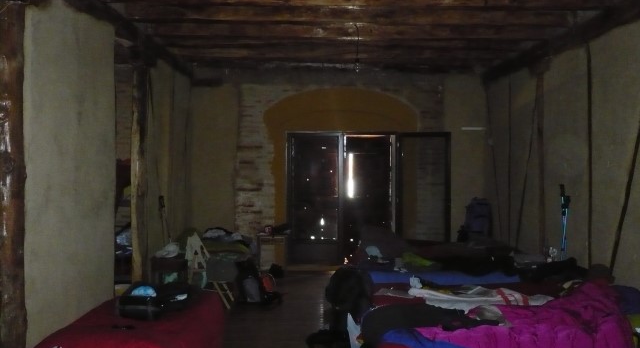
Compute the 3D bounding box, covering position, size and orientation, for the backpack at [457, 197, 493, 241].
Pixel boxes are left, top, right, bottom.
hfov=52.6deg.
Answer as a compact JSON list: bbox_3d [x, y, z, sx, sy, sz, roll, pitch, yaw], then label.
[{"bbox_3d":[2.053,0.605,8.600,0.440,0.620,0.320,0,2,1],"label":"backpack"}]

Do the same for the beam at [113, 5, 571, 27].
[{"bbox_3d":[0.262,-1.456,5.950,4.150,0.170,0.170,0,2,1],"label":"beam"}]

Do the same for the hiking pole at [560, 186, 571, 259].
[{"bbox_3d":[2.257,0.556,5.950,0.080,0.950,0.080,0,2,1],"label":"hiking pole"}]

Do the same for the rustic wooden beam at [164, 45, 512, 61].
[{"bbox_3d":[0.219,-1.514,8.100,4.200,0.170,0.170,0,2,1],"label":"rustic wooden beam"}]

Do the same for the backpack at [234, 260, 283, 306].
[{"bbox_3d":[-0.676,1.174,7.000,0.480,0.530,0.350,0,2,-14],"label":"backpack"}]

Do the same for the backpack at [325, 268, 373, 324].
[{"bbox_3d":[0.238,1.006,5.400,0.390,0.470,0.320,0,2,1],"label":"backpack"}]

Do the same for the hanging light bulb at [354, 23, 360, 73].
[{"bbox_3d":[0.371,-1.251,6.400,0.060,0.490,0.060,0,2,1],"label":"hanging light bulb"}]

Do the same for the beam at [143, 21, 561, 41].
[{"bbox_3d":[0.324,-1.475,6.650,4.250,0.170,0.170,0,2,1],"label":"beam"}]

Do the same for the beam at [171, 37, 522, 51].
[{"bbox_3d":[0.268,-1.494,7.380,4.200,0.170,0.170,0,2,1],"label":"beam"}]

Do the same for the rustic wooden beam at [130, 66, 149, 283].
[{"bbox_3d":[-1.771,0.123,6.350,0.150,2.350,0.150,0,2,1],"label":"rustic wooden beam"}]

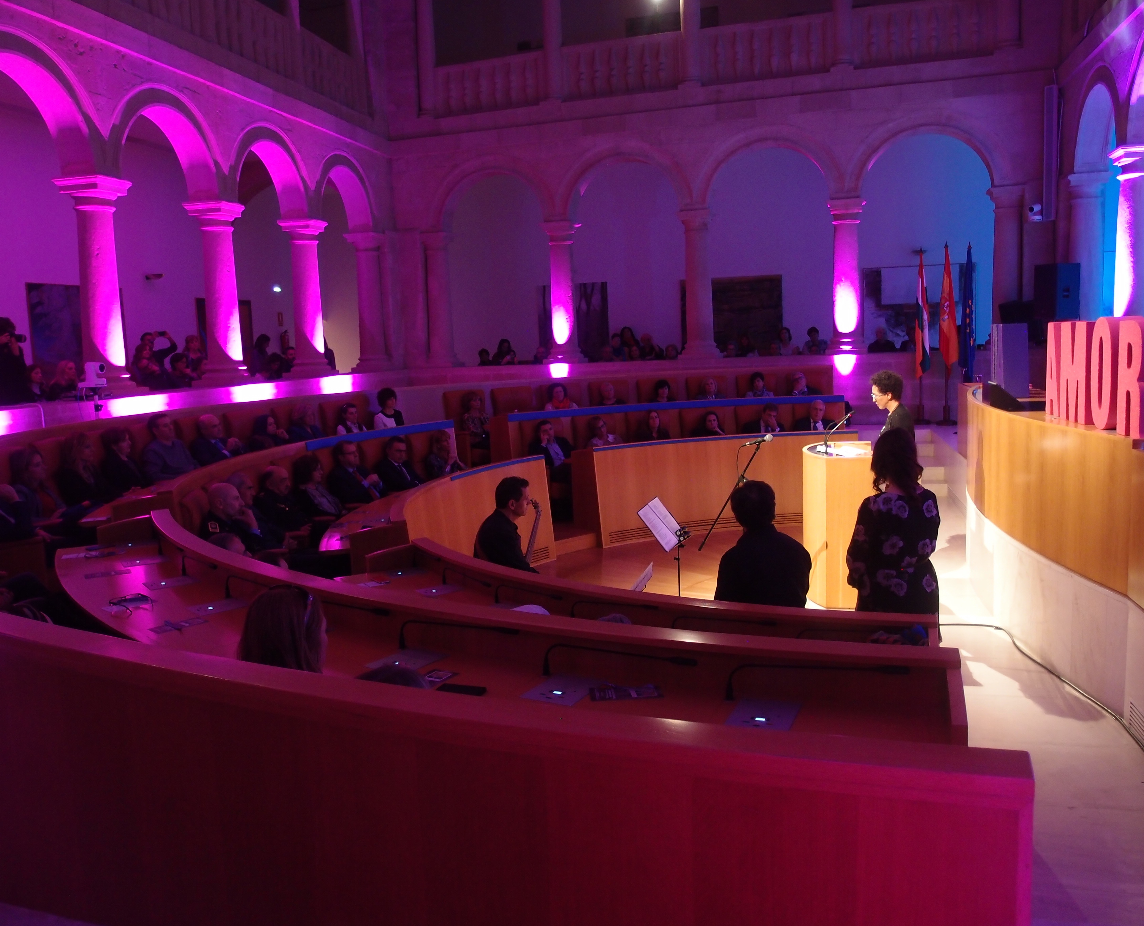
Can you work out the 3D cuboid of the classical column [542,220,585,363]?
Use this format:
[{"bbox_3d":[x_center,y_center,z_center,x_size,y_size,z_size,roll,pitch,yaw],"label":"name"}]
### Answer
[{"bbox_3d":[-0.142,-2.733,16.046,0.593,2.253,0.593,-2,7,0],"label":"classical column"}]

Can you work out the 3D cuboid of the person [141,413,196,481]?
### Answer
[{"bbox_3d":[-3.348,0.180,8.718,0.800,1.220,0.550,0,7,15],"label":"person"}]

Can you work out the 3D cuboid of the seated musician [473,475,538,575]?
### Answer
[{"bbox_3d":[-0.163,0.693,5.965,0.850,1.265,0.520,-4,7,-14],"label":"seated musician"}]

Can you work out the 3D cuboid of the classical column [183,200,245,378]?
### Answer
[{"bbox_3d":[-4.205,-2.069,11.967,0.550,2.050,0.550,0,7,15],"label":"classical column"}]

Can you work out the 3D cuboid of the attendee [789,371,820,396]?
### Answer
[{"bbox_3d":[3.271,-0.660,14.109,0.560,1.240,0.750,-2,7,5],"label":"attendee"}]

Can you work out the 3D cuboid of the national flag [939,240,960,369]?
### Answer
[{"bbox_3d":[5.286,-2.211,13.998,0.320,1.800,0.280,0,7,16],"label":"national flag"}]

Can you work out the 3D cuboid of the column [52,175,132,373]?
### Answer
[{"bbox_3d":[-4.931,-1.864,10.494,0.593,2.193,0.593,0,7,15],"label":"column"}]

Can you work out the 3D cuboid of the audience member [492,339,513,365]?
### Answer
[{"bbox_3d":[-1.141,-1.416,17.006,0.500,1.380,0.600,-3,7,-2],"label":"audience member"}]

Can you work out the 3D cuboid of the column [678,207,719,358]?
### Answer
[{"bbox_3d":[1.784,-2.527,14.104,0.520,2.070,0.520,0,7,18],"label":"column"}]

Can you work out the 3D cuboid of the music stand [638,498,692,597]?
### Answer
[{"bbox_3d":[0.592,0.785,5.651,0.480,1.140,0.480,1,8,23],"label":"music stand"}]

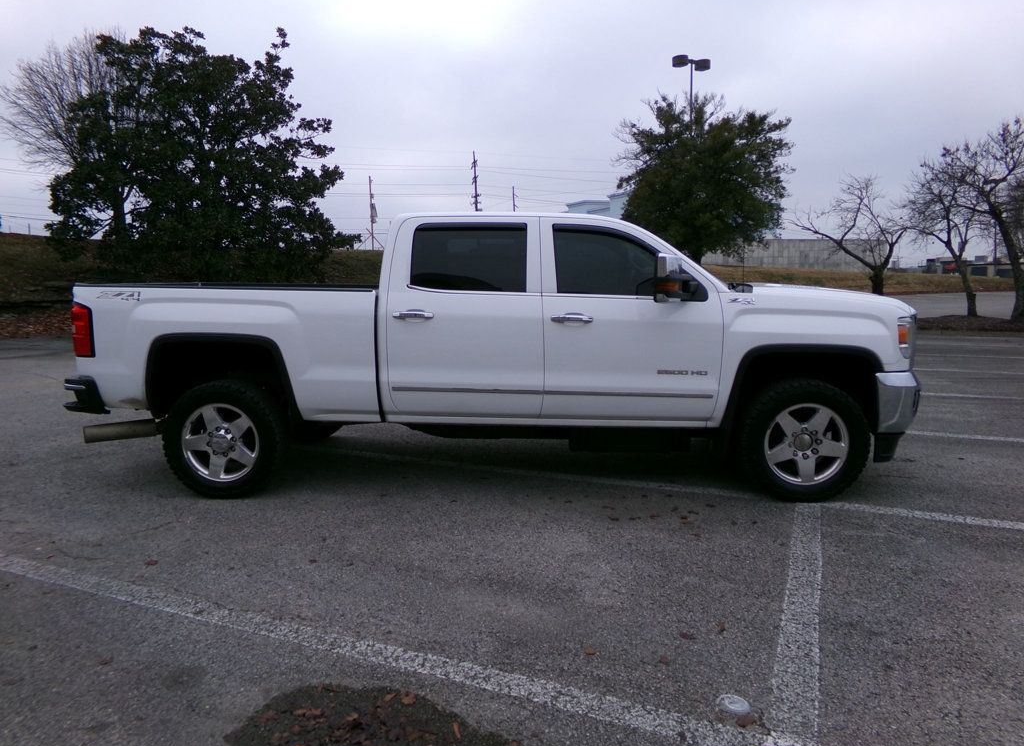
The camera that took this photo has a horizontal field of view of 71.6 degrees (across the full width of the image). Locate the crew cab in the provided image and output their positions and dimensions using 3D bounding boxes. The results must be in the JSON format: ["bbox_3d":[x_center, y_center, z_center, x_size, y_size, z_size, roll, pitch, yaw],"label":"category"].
[{"bbox_3d":[-0.096,-0.242,5.652,6.080,1.970,2.120,0,8,2],"label":"crew cab"}]

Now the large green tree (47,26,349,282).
[{"bbox_3d":[-9.303,-6.284,21.859,9.480,8.360,8.800,-3,8,-22],"label":"large green tree"}]

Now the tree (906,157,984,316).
[{"bbox_3d":[12.732,-3.991,20.863,2.760,4.710,2.800,4,9,31],"label":"tree"}]

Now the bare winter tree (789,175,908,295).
[{"bbox_3d":[10.555,-3.990,22.476,3.860,4.400,3.700,3,8,25],"label":"bare winter tree"}]

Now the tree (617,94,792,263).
[{"bbox_3d":[6.514,-5.759,24.459,6.060,7.420,5.900,2,8,15],"label":"tree"}]

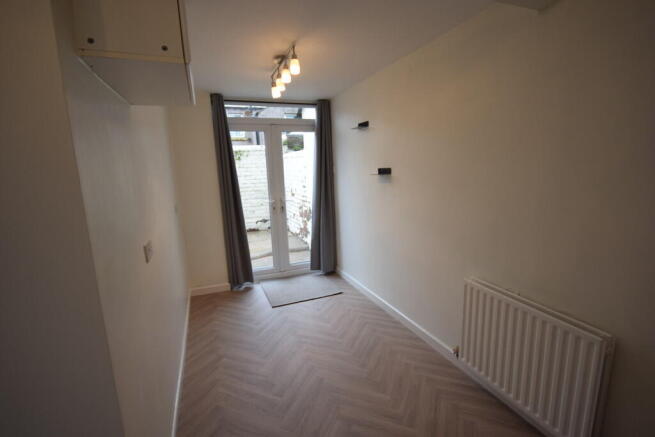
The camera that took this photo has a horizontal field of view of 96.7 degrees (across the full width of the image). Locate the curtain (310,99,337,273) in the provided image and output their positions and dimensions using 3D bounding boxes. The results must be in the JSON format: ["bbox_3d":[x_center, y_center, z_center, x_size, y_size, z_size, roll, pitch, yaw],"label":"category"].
[{"bbox_3d":[-0.067,-0.354,3.826,0.333,2.245,0.127,-5,11,-22],"label":"curtain"}]

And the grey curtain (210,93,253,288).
[{"bbox_3d":[-1.086,-0.252,3.400,0.281,2.241,0.120,-5,11,-22],"label":"grey curtain"}]

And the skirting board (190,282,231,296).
[{"bbox_3d":[-1.401,0.870,3.526,0.459,0.087,0.019,-5,11,-22],"label":"skirting board"}]

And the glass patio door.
[{"bbox_3d":[-0.628,-0.196,3.743,1.140,1.983,0.067,-5,11,-22],"label":"glass patio door"}]

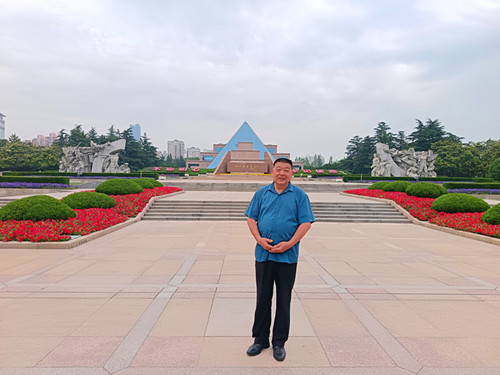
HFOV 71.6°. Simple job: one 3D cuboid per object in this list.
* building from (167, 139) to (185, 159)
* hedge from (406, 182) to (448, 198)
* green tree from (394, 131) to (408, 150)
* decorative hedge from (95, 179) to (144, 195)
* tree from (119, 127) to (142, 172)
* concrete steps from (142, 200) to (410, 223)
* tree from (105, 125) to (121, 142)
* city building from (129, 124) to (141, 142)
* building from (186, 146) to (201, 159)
[{"bbox_3d":[-123.051,-43.781,579.530,28.000,70.697,22.000,1,1,-1],"label":"building"},{"bbox_3d":[8.935,0.194,17.502,2.150,0.873,2.050,1,1,-1],"label":"hedge"},{"bbox_3d":[41.390,-8.037,94.904,6.500,14.727,6.500,1,1,-1],"label":"green tree"},{"bbox_3d":[-7.012,-0.043,18.600,2.500,0.860,2.400,0,0,-1],"label":"decorative hedge"},{"bbox_3d":[-25.293,-7.577,74.000,5.600,10.000,5.600,0,0,-1],"label":"tree"},{"bbox_3d":[1.040,1.040,15.300,11.200,0.730,2.200,0,0,-1],"label":"concrete steps"},{"bbox_3d":[-37.536,-9.381,94.899,7.000,15.599,7.000,1,1,-1],"label":"tree"},{"bbox_3d":[-748.340,-226.200,2260.000,64.000,370.000,58.000,0,1,0],"label":"city building"},{"bbox_3d":[-103.525,-41.387,639.561,25.000,64.906,20.000,1,1,-1],"label":"building"}]

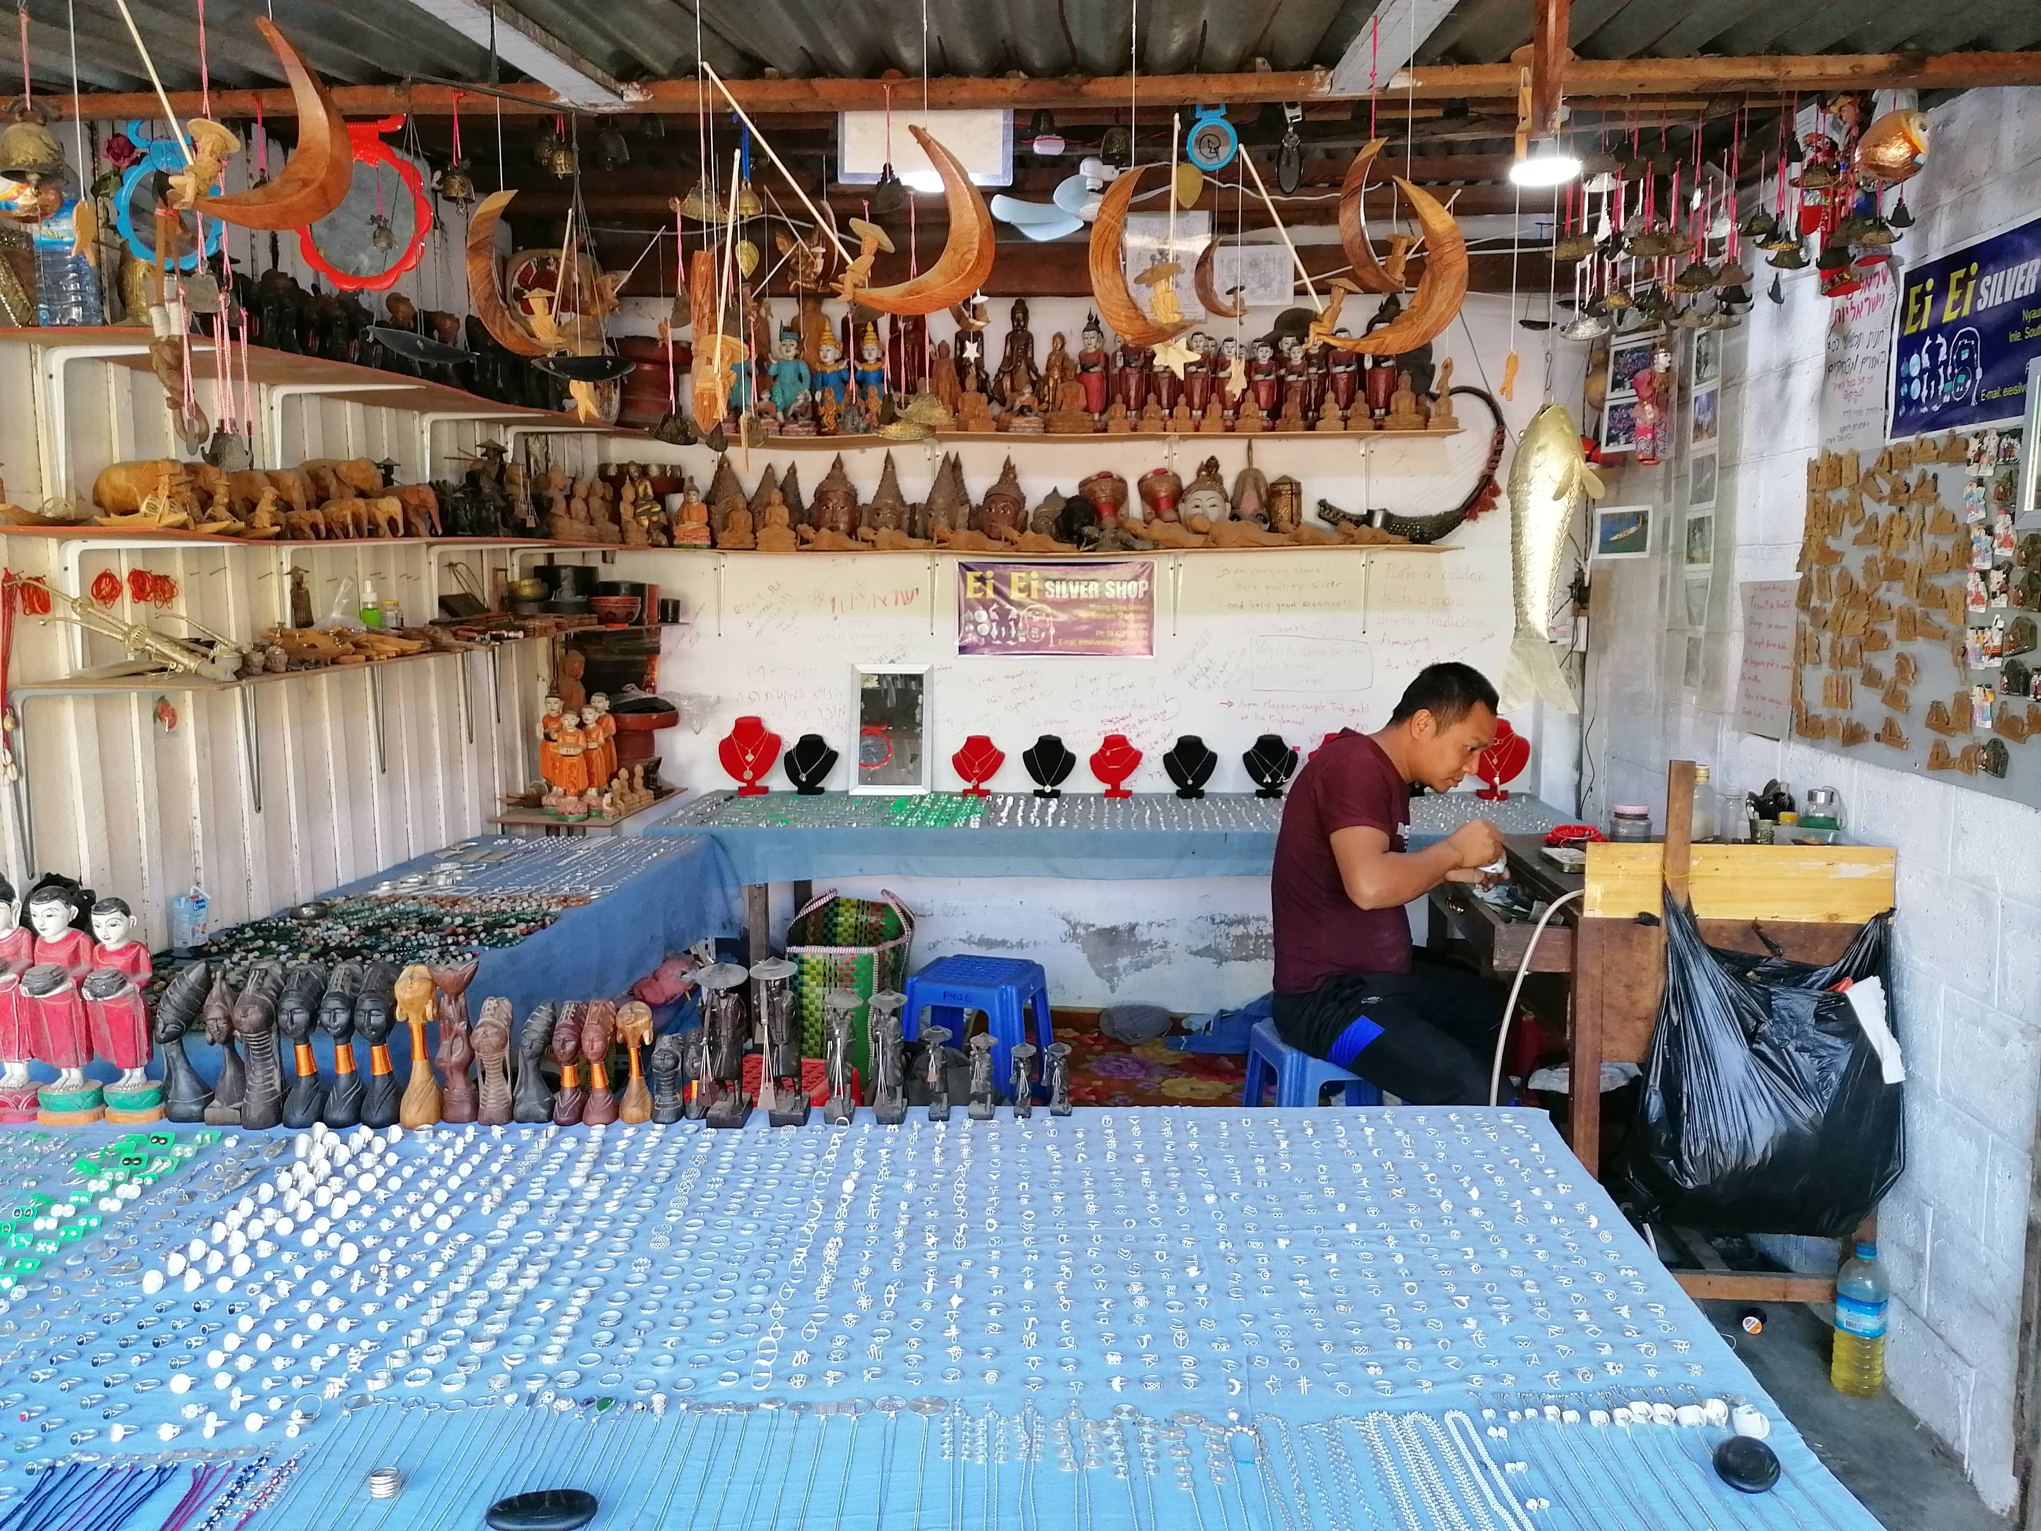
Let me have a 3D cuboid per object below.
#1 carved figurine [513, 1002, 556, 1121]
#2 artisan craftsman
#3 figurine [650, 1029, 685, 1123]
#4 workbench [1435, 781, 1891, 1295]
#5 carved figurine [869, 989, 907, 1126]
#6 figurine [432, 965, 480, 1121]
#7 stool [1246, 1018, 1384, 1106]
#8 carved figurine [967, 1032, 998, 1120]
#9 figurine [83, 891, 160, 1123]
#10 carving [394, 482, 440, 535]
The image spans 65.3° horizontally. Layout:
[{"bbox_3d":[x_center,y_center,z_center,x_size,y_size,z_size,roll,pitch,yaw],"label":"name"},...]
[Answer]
[{"bbox_3d":[-0.635,0.383,2.082,0.054,0.155,0.055,1,7,12],"label":"carved figurine"},{"bbox_3d":[0.765,0.435,3.255,0.550,1.270,0.500,2,8,12],"label":"artisan craftsman"},{"bbox_3d":[-0.483,0.423,2.176,0.044,0.122,0.044,0,8,-2],"label":"figurine"},{"bbox_3d":[1.200,0.492,3.140,0.646,1.093,0.731,0,7,4],"label":"workbench"},{"bbox_3d":[-0.180,0.394,2.166,0.052,0.183,0.052,0,8,0],"label":"carved figurine"},{"bbox_3d":[-0.768,0.376,2.168,0.053,0.217,0.048,0,8,-3],"label":"figurine"},{"bbox_3d":[0.649,0.778,3.332,0.320,0.450,0.290,-2,7,-14],"label":"stool"},{"bbox_3d":[-0.052,0.424,2.182,0.041,0.119,0.037,0,8,0],"label":"carved figurine"},{"bbox_3d":[-1.249,0.329,2.200,0.086,0.301,0.090,0,8,3],"label":"figurine"},{"bbox_3d":[-1.399,-0.580,3.623,0.073,0.122,0.159,6,9,41],"label":"carving"}]

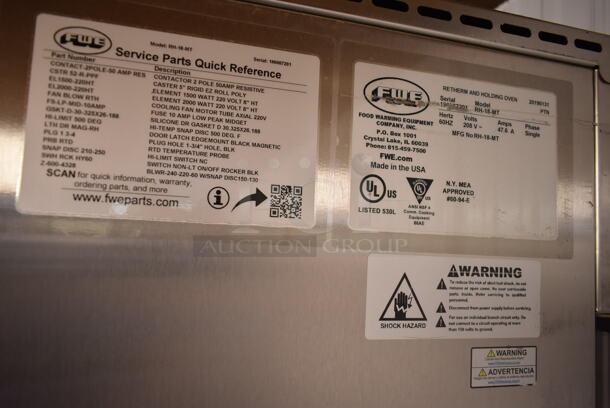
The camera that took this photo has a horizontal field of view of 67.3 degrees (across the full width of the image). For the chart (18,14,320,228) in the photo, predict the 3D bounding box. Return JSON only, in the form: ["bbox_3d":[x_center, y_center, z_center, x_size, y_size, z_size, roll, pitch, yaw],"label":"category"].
[{"bbox_3d":[-0.066,-0.041,0.248,0.152,0.102,0.001,4,-4,-16],"label":"chart"}]

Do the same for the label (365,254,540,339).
[{"bbox_3d":[0.097,0.060,0.289,0.126,0.051,0.001,4,-4,-16],"label":"label"}]

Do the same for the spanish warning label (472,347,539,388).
[{"bbox_3d":[0.129,0.105,0.295,0.051,0.025,0.001,4,-4,-16],"label":"spanish warning label"}]

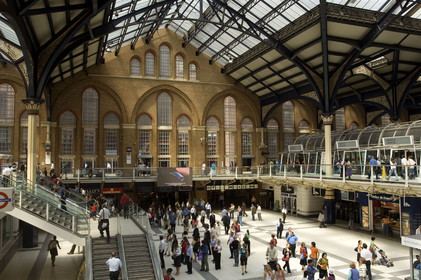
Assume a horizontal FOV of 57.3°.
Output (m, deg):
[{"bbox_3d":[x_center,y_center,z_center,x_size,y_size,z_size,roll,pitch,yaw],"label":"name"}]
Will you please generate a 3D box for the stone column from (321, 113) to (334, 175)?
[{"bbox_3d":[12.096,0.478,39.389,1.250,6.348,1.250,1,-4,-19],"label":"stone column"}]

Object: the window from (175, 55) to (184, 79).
[{"bbox_3d":[-4.029,-9.671,50.964,1.170,3.170,0.300,1,-3,-19],"label":"window"}]

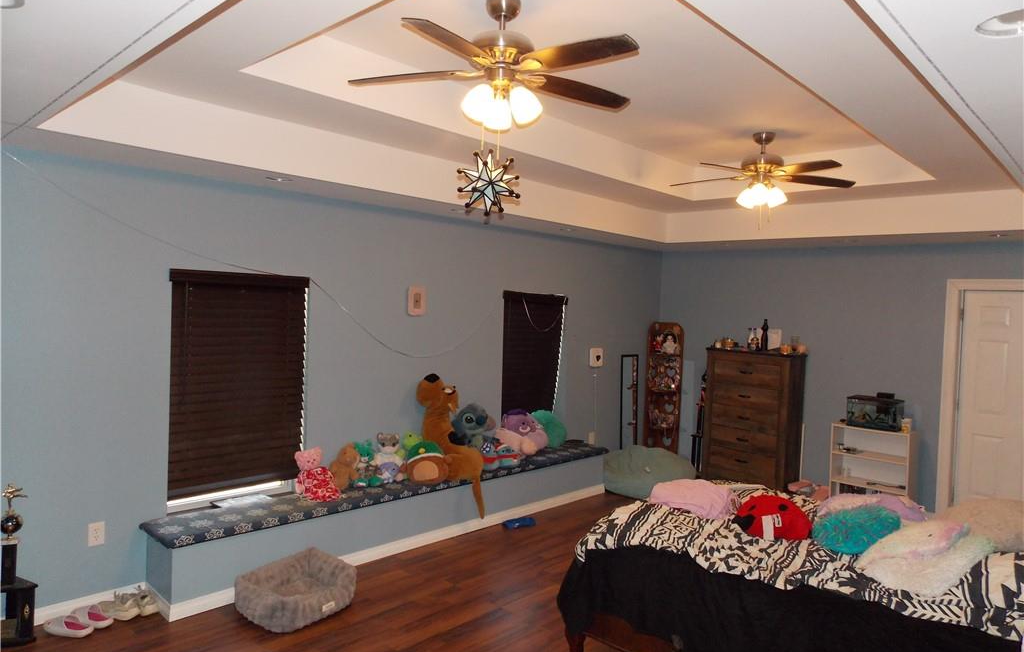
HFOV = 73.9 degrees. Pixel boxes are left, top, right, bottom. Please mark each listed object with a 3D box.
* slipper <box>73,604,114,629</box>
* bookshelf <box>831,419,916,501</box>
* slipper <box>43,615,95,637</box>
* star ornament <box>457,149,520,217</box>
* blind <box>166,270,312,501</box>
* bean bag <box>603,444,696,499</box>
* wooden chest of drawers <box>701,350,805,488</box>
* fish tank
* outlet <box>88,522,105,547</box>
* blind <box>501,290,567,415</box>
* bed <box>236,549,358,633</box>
[{"bbox_3d":[-2.210,1.532,3.583,0.255,0.080,0.098,2,1,6],"label":"slipper"},{"bbox_3d":[3.285,1.316,6.214,0.645,0.780,0.250,3,2,43],"label":"bookshelf"},{"bbox_3d":[-2.277,1.532,3.498,0.255,0.080,0.098,2,1,12],"label":"slipper"},{"bbox_3d":[-0.097,-0.592,2.820,0.260,0.275,0.260,2,1,-2],"label":"star ornament"},{"bbox_3d":[-1.717,0.353,4.317,0.070,1.360,0.890,3,2,43],"label":"blind"},{"bbox_3d":[1.354,1.413,6.718,0.900,0.420,0.900,2,1,0],"label":"bean bag"},{"bbox_3d":[2.443,0.965,6.926,0.860,1.385,0.410,3,2,43],"label":"wooden chest of drawers"},{"bbox_3d":[3.321,0.785,6.205,0.410,0.290,0.215,3,2,43],"label":"fish tank"},{"bbox_3d":[-2.280,1.146,3.739,0.010,0.120,0.079,3,2,43],"label":"outlet"},{"bbox_3d":[0.198,0.341,6.357,0.070,1.280,0.890,3,2,43],"label":"blind"},{"bbox_3d":[-1.220,1.501,3.867,0.445,0.200,0.575,3,2,33],"label":"bed"}]

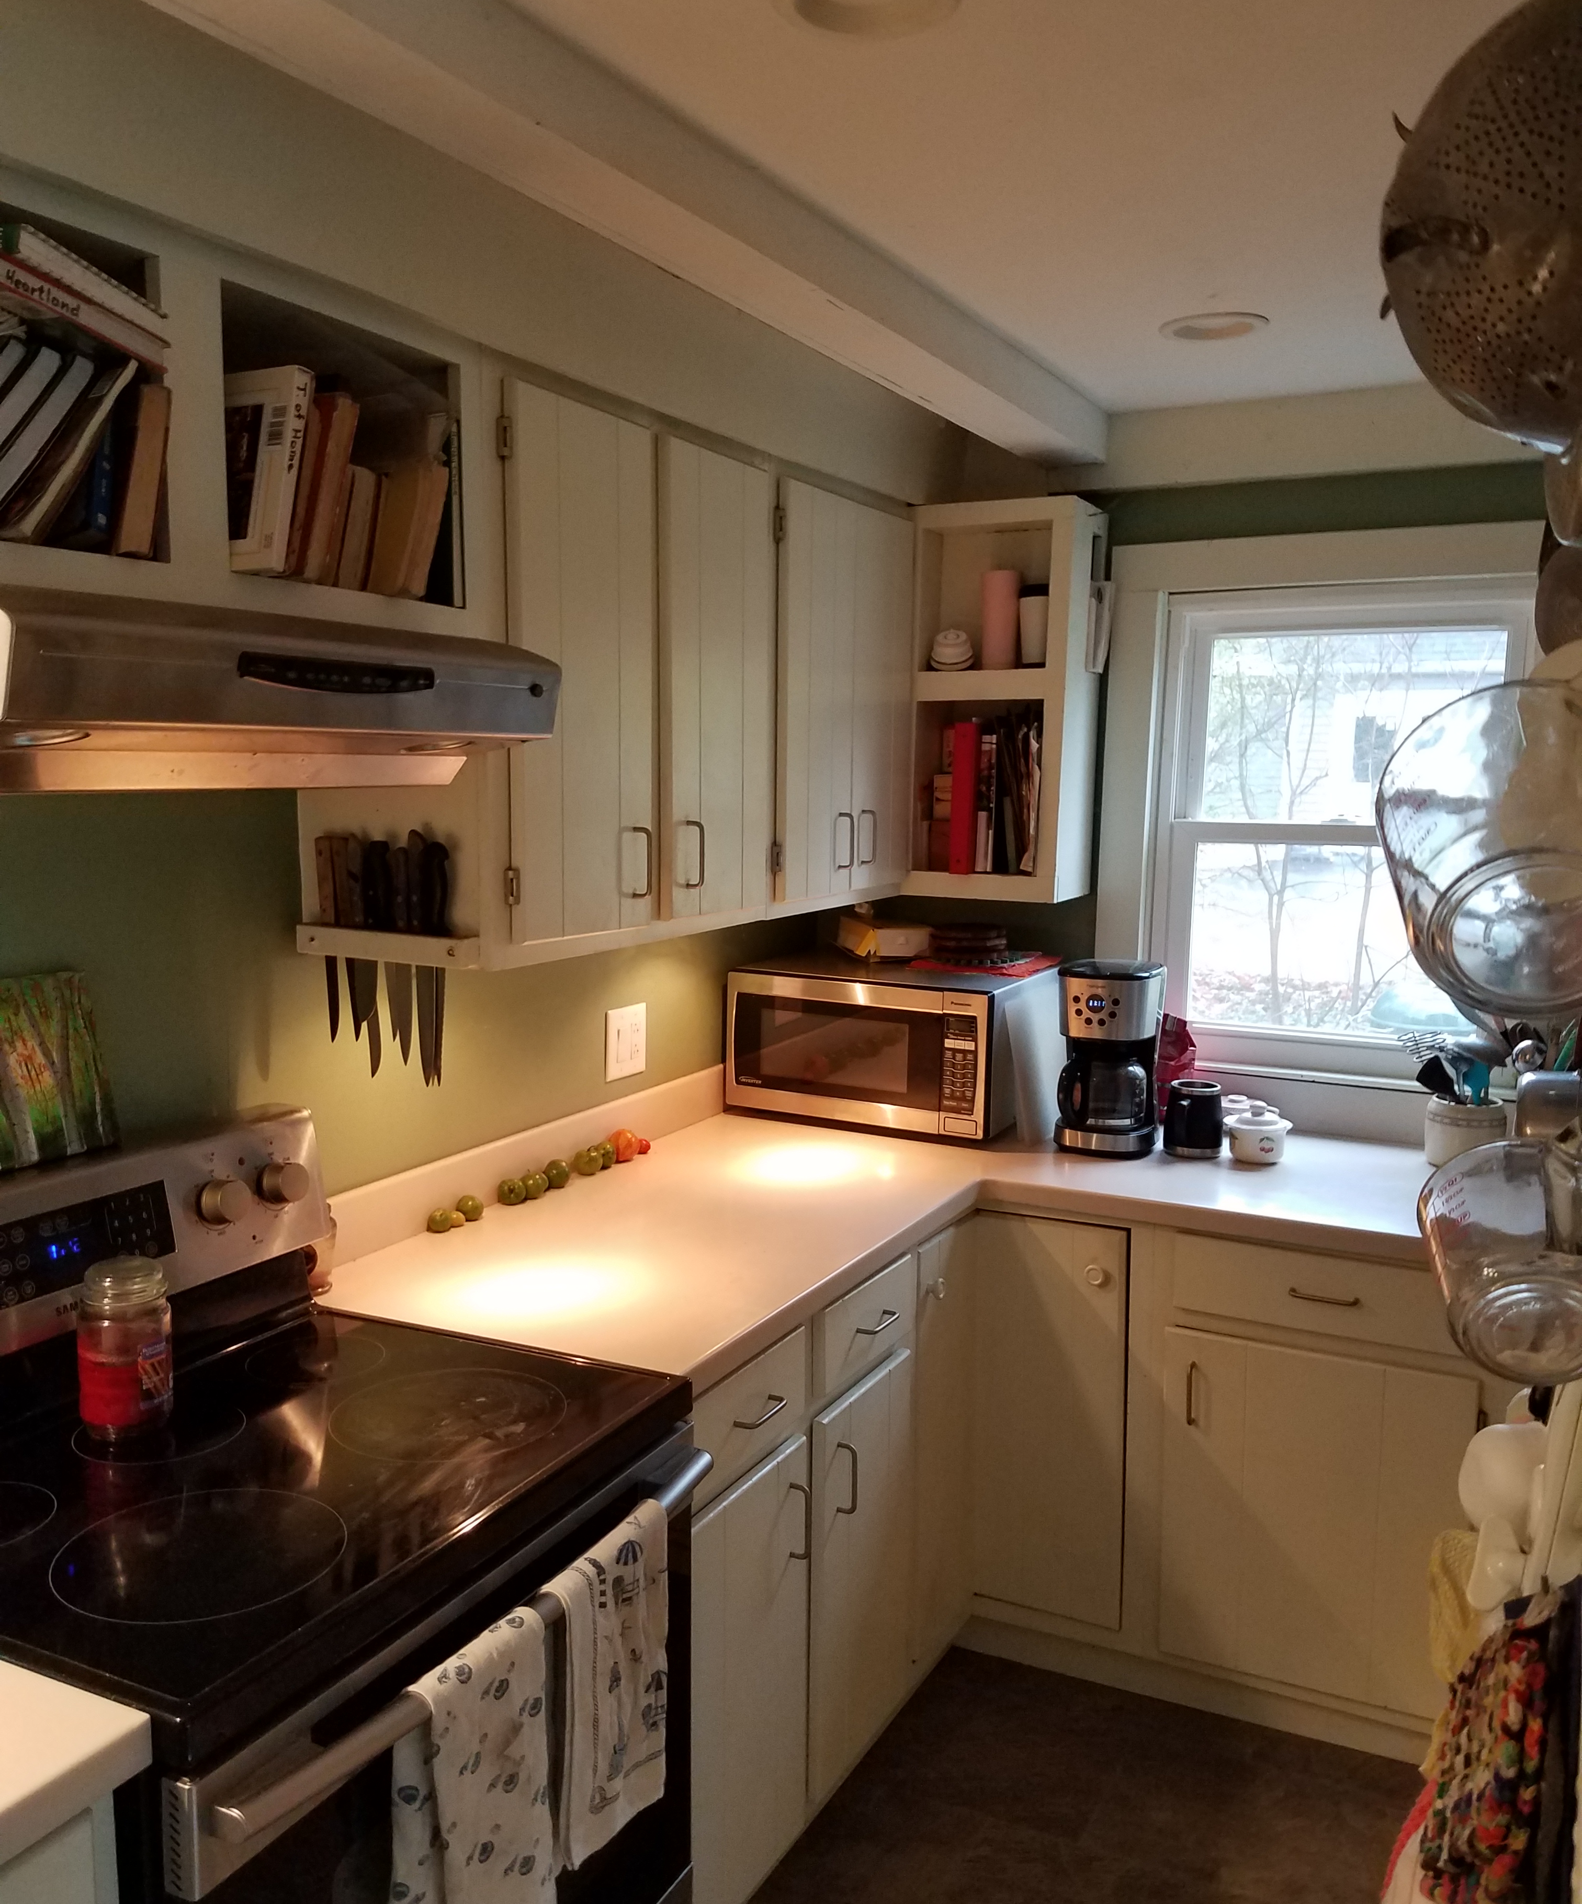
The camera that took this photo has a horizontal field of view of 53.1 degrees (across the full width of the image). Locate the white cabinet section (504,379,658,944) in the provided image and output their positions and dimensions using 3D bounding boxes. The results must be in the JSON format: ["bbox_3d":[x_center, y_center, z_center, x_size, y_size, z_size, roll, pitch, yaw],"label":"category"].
[{"bbox_3d":[-0.411,-0.400,2.300,0.300,0.745,0.352,3,7,28],"label":"white cabinet section"}]

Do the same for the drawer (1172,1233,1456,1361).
[{"bbox_3d":[0.963,0.549,2.802,0.475,0.130,0.400,4,8,27],"label":"drawer"}]

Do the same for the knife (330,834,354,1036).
[{"bbox_3d":[-0.593,-0.018,2.098,0.034,0.271,0.020,4,8,27],"label":"knife"}]

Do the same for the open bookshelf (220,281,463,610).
[{"bbox_3d":[-0.634,-0.576,1.895,0.300,0.300,0.385,4,8,27],"label":"open bookshelf"}]

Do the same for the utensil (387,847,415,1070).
[{"bbox_3d":[-0.523,0.004,2.127,0.040,0.298,0.020,4,8,27],"label":"utensil"}]

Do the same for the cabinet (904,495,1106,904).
[{"bbox_3d":[0.427,-0.496,3.178,0.323,0.767,0.215,4,8,27],"label":"cabinet"}]

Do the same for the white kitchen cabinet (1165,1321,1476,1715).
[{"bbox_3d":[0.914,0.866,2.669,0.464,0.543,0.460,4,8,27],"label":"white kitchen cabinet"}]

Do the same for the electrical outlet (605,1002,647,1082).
[{"bbox_3d":[-0.298,0.164,2.878,0.010,0.131,0.131,4,8,27],"label":"electrical outlet"}]

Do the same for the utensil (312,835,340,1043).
[{"bbox_3d":[-0.616,-0.015,2.111,0.036,0.279,0.020,4,8,27],"label":"utensil"}]

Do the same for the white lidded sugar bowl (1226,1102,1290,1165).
[{"bbox_3d":[0.890,0.347,3.004,0.112,0.098,0.092,4,8,27],"label":"white lidded sugar bowl"}]

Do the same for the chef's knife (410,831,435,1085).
[{"bbox_3d":[-0.490,0.010,2.110,0.036,0.340,0.020,4,8,27],"label":"chef's knife"}]

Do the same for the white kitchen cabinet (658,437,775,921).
[{"bbox_3d":[-0.237,-0.423,2.555,0.290,0.706,0.333,4,8,27],"label":"white kitchen cabinet"}]

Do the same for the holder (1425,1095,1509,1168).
[{"bbox_3d":[1.184,0.316,2.779,0.132,0.112,0.132,4,8,27],"label":"holder"}]

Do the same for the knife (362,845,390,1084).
[{"bbox_3d":[-0.541,0.011,2.075,0.045,0.314,0.022,4,8,27],"label":"knife"}]

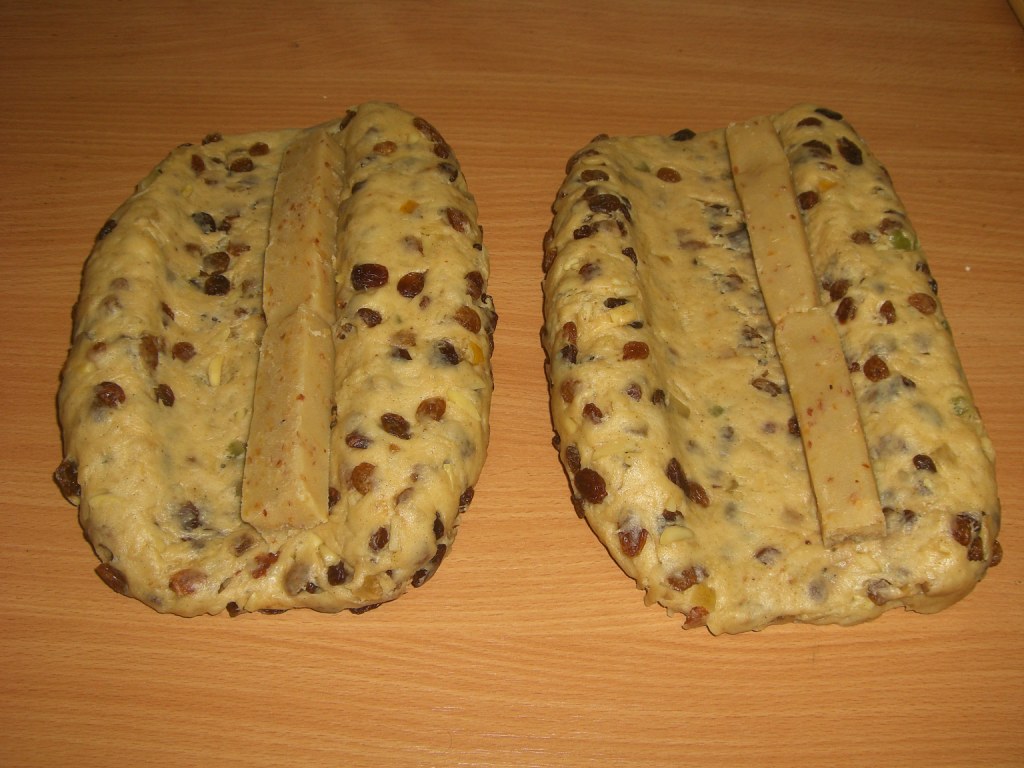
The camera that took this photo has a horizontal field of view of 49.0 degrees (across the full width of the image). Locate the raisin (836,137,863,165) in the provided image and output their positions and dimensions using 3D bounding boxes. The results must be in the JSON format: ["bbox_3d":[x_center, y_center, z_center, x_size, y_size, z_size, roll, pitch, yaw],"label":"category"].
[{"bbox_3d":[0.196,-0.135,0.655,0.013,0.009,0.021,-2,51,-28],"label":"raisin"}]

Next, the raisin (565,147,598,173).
[{"bbox_3d":[0.040,-0.127,0.640,0.022,0.009,0.009,-37,63,-23],"label":"raisin"}]

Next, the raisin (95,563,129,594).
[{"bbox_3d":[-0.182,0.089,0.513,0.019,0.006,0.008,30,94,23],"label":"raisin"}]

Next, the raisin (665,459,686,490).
[{"bbox_3d":[0.063,0.035,0.431,0.007,0.007,0.013,-15,53,-11],"label":"raisin"}]

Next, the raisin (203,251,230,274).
[{"bbox_3d":[-0.149,-0.062,0.571,0.013,0.007,0.011,-9,55,-7],"label":"raisin"}]

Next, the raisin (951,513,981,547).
[{"bbox_3d":[0.186,0.061,0.467,0.011,0.008,0.013,0,68,-28],"label":"raisin"}]

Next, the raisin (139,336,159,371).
[{"bbox_3d":[-0.183,-0.015,0.567,0.008,0.006,0.020,-7,55,-20],"label":"raisin"}]

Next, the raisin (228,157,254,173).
[{"bbox_3d":[-0.154,-0.125,0.641,0.015,0.008,0.009,-14,56,-10],"label":"raisin"}]

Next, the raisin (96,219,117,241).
[{"bbox_3d":[-0.187,-0.071,0.517,0.007,0.007,0.013,18,54,14],"label":"raisin"}]

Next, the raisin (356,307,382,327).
[{"bbox_3d":[-0.072,-0.034,0.574,0.014,0.005,0.007,30,69,28],"label":"raisin"}]

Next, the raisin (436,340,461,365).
[{"bbox_3d":[-0.029,-0.014,0.508,0.009,0.008,0.013,-36,61,-24],"label":"raisin"}]

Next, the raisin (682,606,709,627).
[{"bbox_3d":[0.067,0.085,0.407,0.011,0.007,0.009,-34,59,-24],"label":"raisin"}]

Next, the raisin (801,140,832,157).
[{"bbox_3d":[0.161,-0.123,0.594,0.015,0.007,0.010,21,42,25],"label":"raisin"}]

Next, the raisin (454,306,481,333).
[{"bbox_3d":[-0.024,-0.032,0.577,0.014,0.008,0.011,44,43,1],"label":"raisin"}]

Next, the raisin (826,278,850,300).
[{"bbox_3d":[0.156,-0.045,0.537,0.011,0.008,0.011,-16,55,-12],"label":"raisin"}]

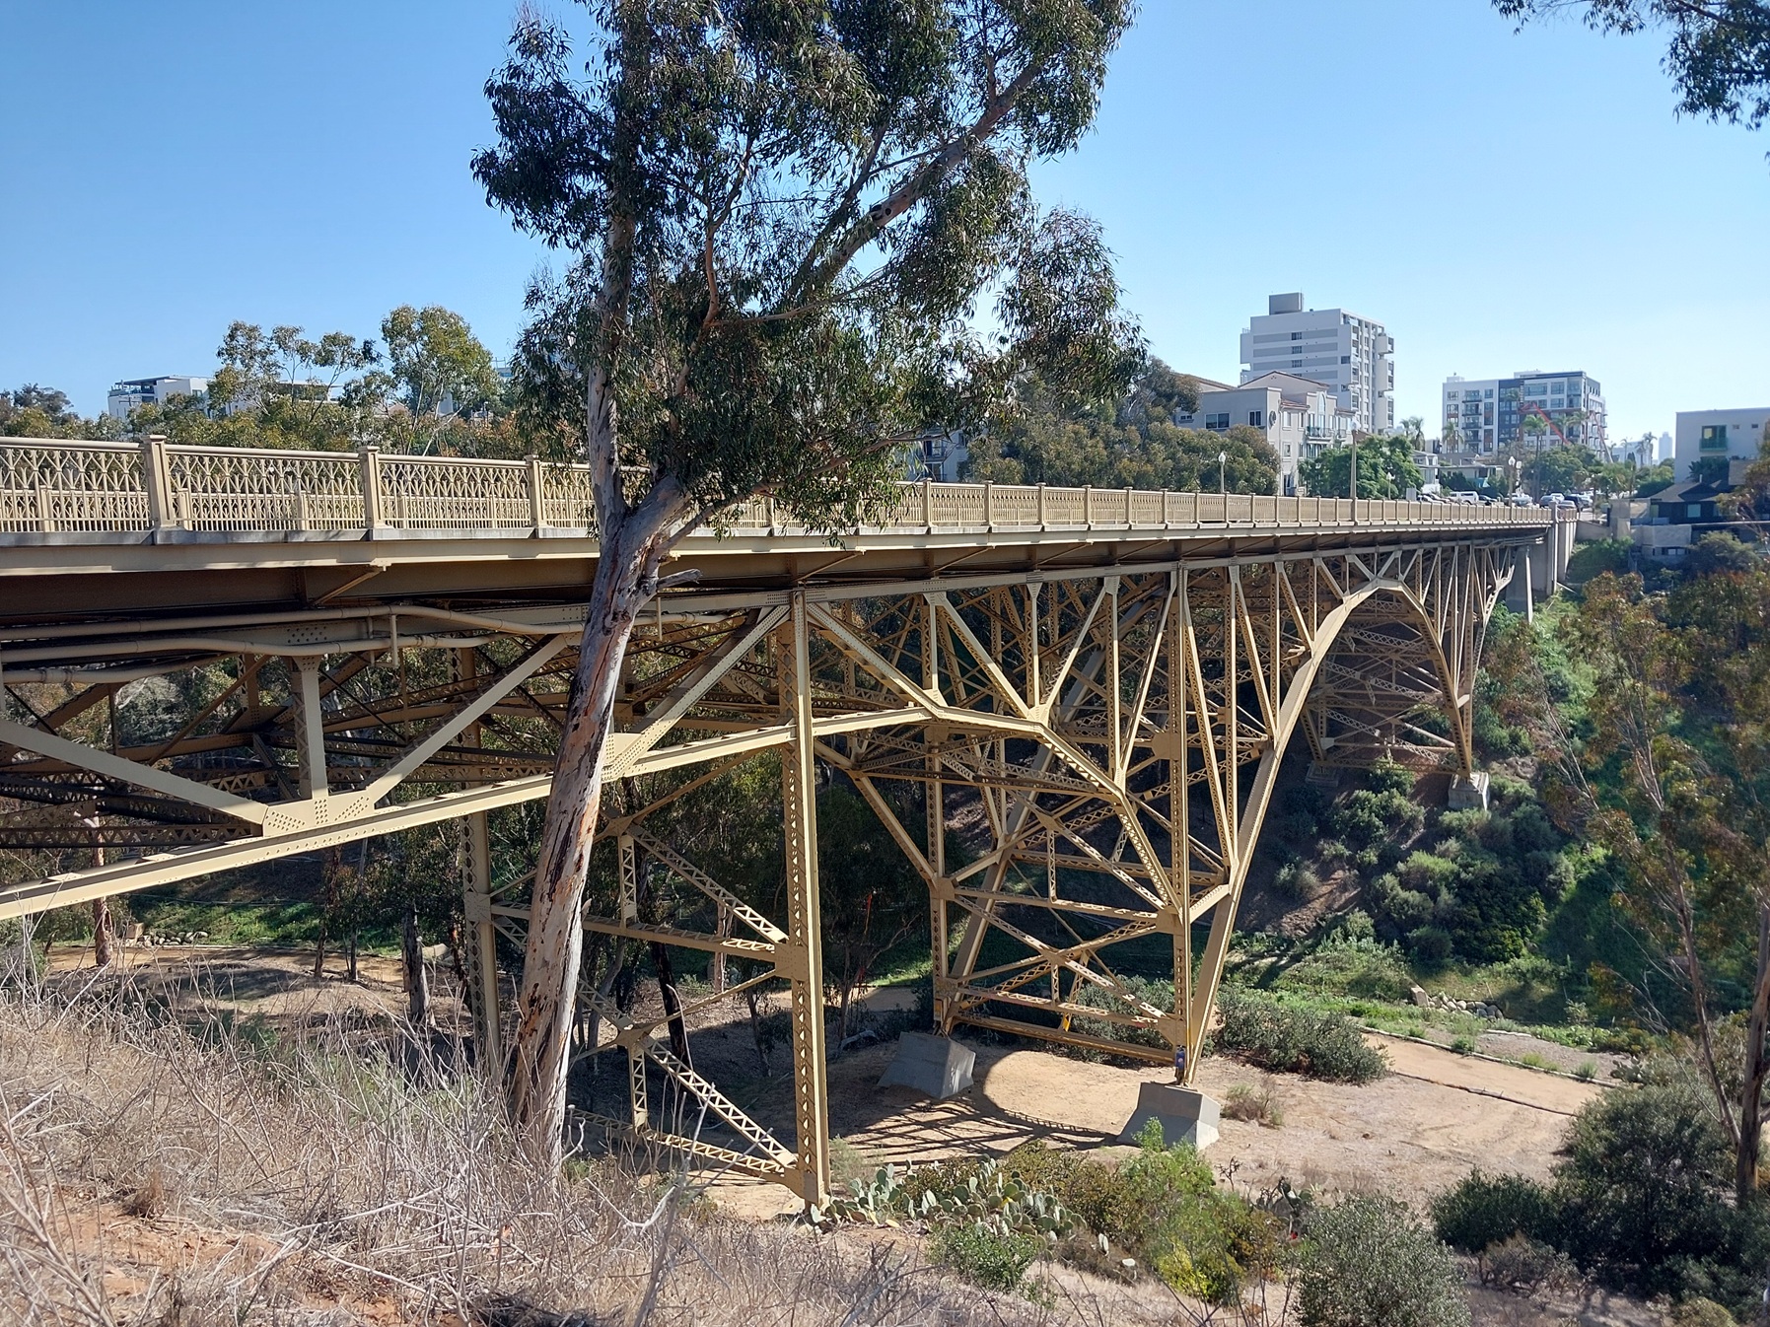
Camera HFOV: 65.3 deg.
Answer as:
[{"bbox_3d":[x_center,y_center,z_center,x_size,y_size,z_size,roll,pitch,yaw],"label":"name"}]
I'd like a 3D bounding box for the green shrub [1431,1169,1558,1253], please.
[{"bbox_3d":[20.611,18.297,46.793,3.967,2.100,3.174,2,8,32],"label":"green shrub"}]

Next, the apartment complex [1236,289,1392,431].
[{"bbox_3d":[91.510,-54.902,290.617,25.000,42.500,27.000,2,8,32],"label":"apartment complex"}]

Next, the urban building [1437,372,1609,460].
[{"bbox_3d":[153.720,-54.224,331.594,30.000,26.600,42.000,2,8,32],"label":"urban building"}]

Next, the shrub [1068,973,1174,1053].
[{"bbox_3d":[11.117,16.180,65.133,5.128,2.700,3.846,2,8,32],"label":"shrub"}]

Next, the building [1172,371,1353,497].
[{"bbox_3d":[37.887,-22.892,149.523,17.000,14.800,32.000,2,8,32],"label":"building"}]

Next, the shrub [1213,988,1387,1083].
[{"bbox_3d":[18.389,16.210,61.474,7.654,2.900,3.827,2,8,32],"label":"shrub"}]

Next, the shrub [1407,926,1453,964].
[{"bbox_3d":[32.084,16.404,81.216,2.587,1.992,2.199,2,8,32],"label":"shrub"}]

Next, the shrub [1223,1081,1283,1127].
[{"bbox_3d":[14.870,17.665,55.846,2.358,1.468,2.005,2,8,32],"label":"shrub"}]

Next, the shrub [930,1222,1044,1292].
[{"bbox_3d":[2.076,12.131,28.200,2.300,1.200,1.800,2,8,32],"label":"shrub"}]

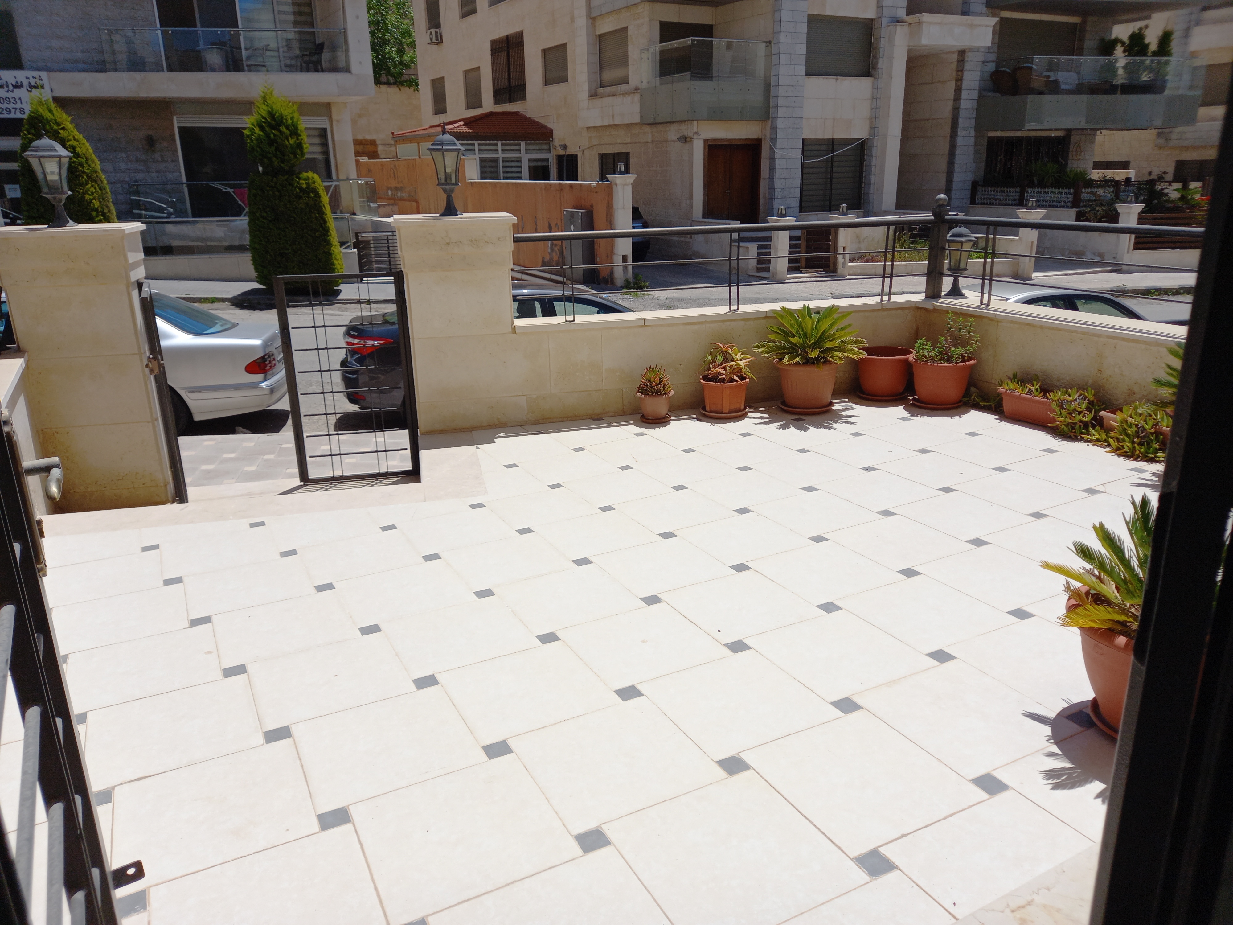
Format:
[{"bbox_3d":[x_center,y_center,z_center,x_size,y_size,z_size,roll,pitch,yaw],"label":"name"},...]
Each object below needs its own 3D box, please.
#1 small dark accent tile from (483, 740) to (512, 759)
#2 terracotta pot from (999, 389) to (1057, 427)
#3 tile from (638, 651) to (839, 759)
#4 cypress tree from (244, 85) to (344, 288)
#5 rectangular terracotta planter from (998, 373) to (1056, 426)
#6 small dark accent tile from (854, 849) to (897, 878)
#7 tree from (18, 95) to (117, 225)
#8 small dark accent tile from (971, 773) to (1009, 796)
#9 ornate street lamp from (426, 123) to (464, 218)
[{"bbox_3d":[-0.346,0.844,2.597,0.070,0.015,0.070,-10,19,-25],"label":"small dark accent tile"},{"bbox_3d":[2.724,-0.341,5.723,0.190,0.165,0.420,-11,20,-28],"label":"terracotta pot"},{"bbox_3d":[0.376,0.754,2.810,0.468,0.015,0.468,-10,19,-25],"label":"tile"},{"bbox_3d":[-6.346,-5.287,17.007,1.750,3.850,1.750,-1,18,0],"label":"cypress tree"},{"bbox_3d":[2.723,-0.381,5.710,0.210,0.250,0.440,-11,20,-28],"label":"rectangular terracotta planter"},{"bbox_3d":[0.577,0.911,2.006,0.065,0.020,0.065,-11,19,-26],"label":"small dark accent tile"},{"bbox_3d":[-9.630,-4.677,15.230,1.650,3.000,1.650,-1,18,0],"label":"tree"},{"bbox_3d":[0.998,0.866,2.378,0.070,0.015,0.070,-10,19,-25],"label":"small dark accent tile"},{"bbox_3d":[-1.103,-1.911,5.812,0.230,0.570,0.230,-5,18,-12],"label":"ornate street lamp"}]

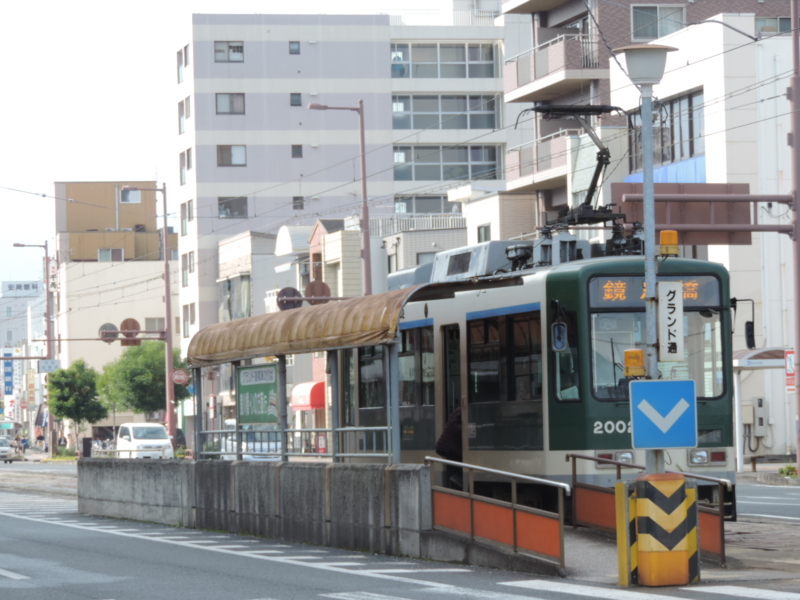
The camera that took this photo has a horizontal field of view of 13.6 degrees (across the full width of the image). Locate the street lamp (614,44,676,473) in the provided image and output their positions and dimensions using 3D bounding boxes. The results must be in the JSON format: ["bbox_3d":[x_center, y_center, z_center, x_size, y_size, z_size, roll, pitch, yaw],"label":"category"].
[{"bbox_3d":[2.273,0.004,30.113,0.600,4.600,0.600,-1,-2,-14],"label":"street lamp"}]

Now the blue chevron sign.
[{"bbox_3d":[2.350,1.023,29.950,0.600,0.600,0.030,-1,-2,-11],"label":"blue chevron sign"}]

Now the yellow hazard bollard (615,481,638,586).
[{"bbox_3d":[2.012,2.080,29.971,0.210,0.950,0.240,-1,-2,-14],"label":"yellow hazard bollard"}]

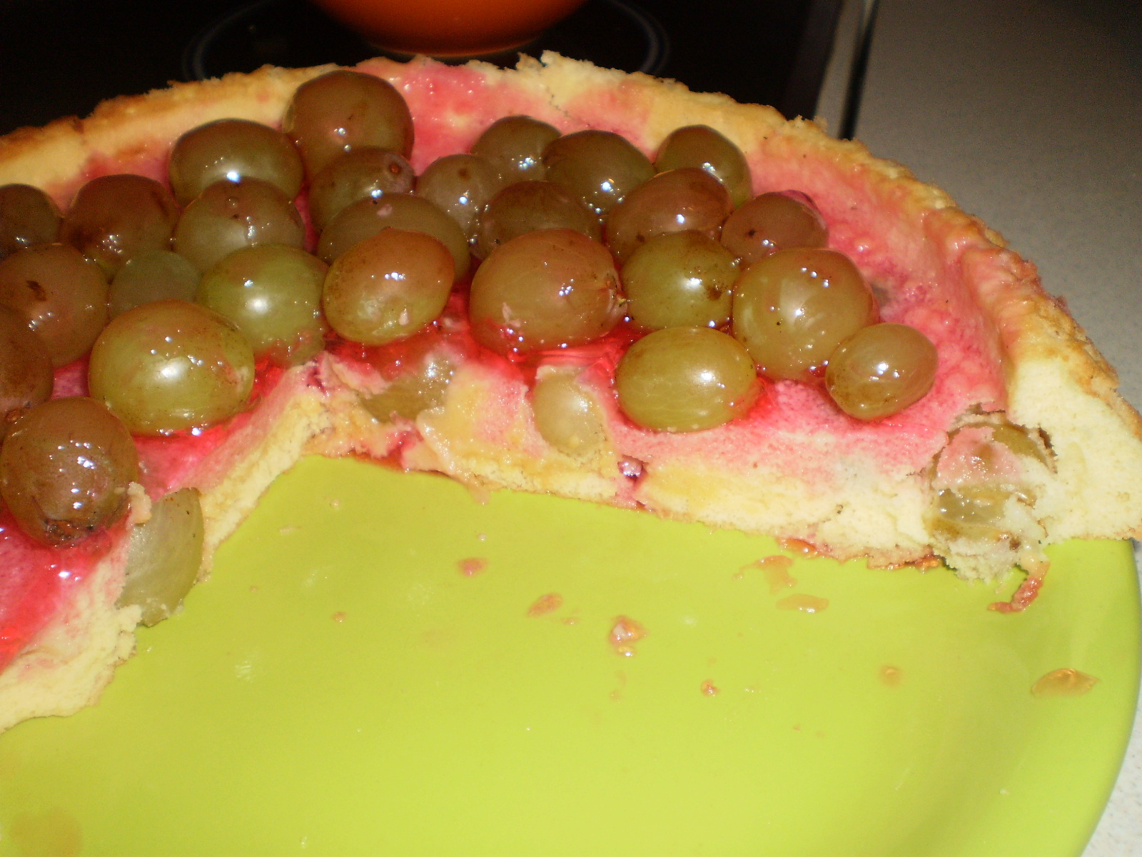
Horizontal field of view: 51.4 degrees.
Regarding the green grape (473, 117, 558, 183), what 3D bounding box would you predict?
[{"bbox_3d":[-0.011,-0.059,0.259,0.021,0.019,0.020,0,39,0],"label":"green grape"}]

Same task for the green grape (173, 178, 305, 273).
[{"bbox_3d":[-0.063,-0.037,0.224,0.024,0.020,0.020,1,39,0],"label":"green grape"}]

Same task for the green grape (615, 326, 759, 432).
[{"bbox_3d":[0.019,-0.008,0.193,0.023,0.017,0.017,1,39,0],"label":"green grape"}]

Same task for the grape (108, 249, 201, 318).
[{"bbox_3d":[-0.078,-0.025,0.223,0.018,0.017,0.017,0,39,0],"label":"grape"}]

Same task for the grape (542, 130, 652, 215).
[{"bbox_3d":[0.006,-0.054,0.252,0.024,0.019,0.022,0,39,0],"label":"grape"}]

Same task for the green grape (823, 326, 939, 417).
[{"bbox_3d":[0.052,-0.010,0.197,0.020,0.015,0.015,-21,44,-24],"label":"green grape"}]

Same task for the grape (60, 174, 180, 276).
[{"bbox_3d":[-0.086,-0.038,0.225,0.021,0.019,0.019,1,39,0],"label":"grape"}]

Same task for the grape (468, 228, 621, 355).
[{"bbox_3d":[-0.004,-0.024,0.210,0.027,0.022,0.022,-4,40,-6],"label":"grape"}]

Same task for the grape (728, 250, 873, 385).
[{"bbox_3d":[0.040,-0.020,0.205,0.024,0.023,0.023,1,39,0],"label":"grape"}]

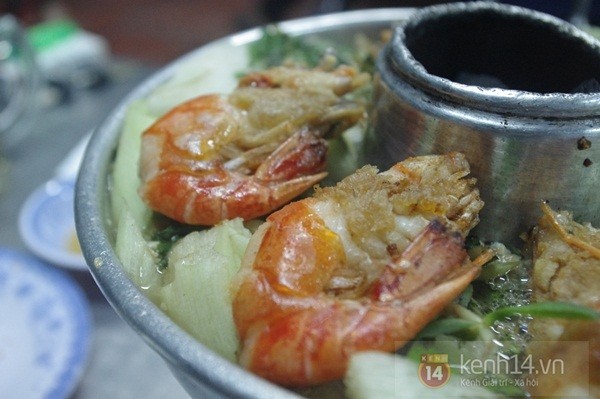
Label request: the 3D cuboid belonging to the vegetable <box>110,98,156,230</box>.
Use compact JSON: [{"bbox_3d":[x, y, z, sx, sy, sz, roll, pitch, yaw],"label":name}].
[{"bbox_3d":[-0.061,-0.013,0.278,0.018,0.018,0.070,-8,35,-11],"label":"vegetable"}]

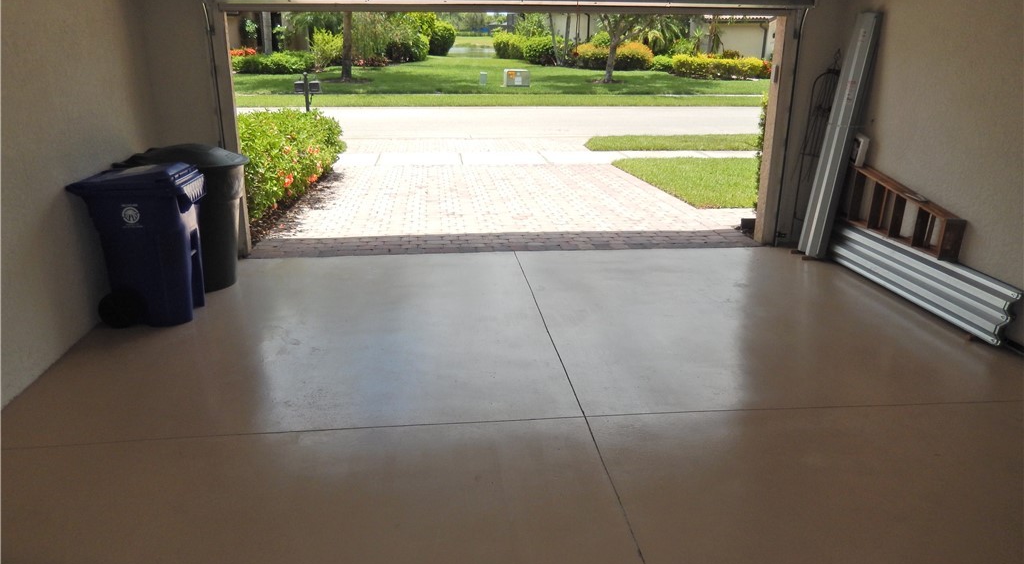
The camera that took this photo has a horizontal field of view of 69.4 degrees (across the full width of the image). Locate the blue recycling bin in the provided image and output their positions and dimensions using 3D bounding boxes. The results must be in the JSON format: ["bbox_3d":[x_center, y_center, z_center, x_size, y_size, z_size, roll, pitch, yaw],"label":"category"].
[{"bbox_3d":[-2.545,-0.270,5.181,0.730,1.040,0.620,0,19,-1],"label":"blue recycling bin"}]

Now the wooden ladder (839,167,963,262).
[{"bbox_3d":[3.162,-0.649,6.185,0.200,0.500,1.600,-2,23,-6],"label":"wooden ladder"}]

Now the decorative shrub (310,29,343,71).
[{"bbox_3d":[-8.821,-11.152,35.548,1.730,2.070,1.730,-2,19,-6],"label":"decorative shrub"}]

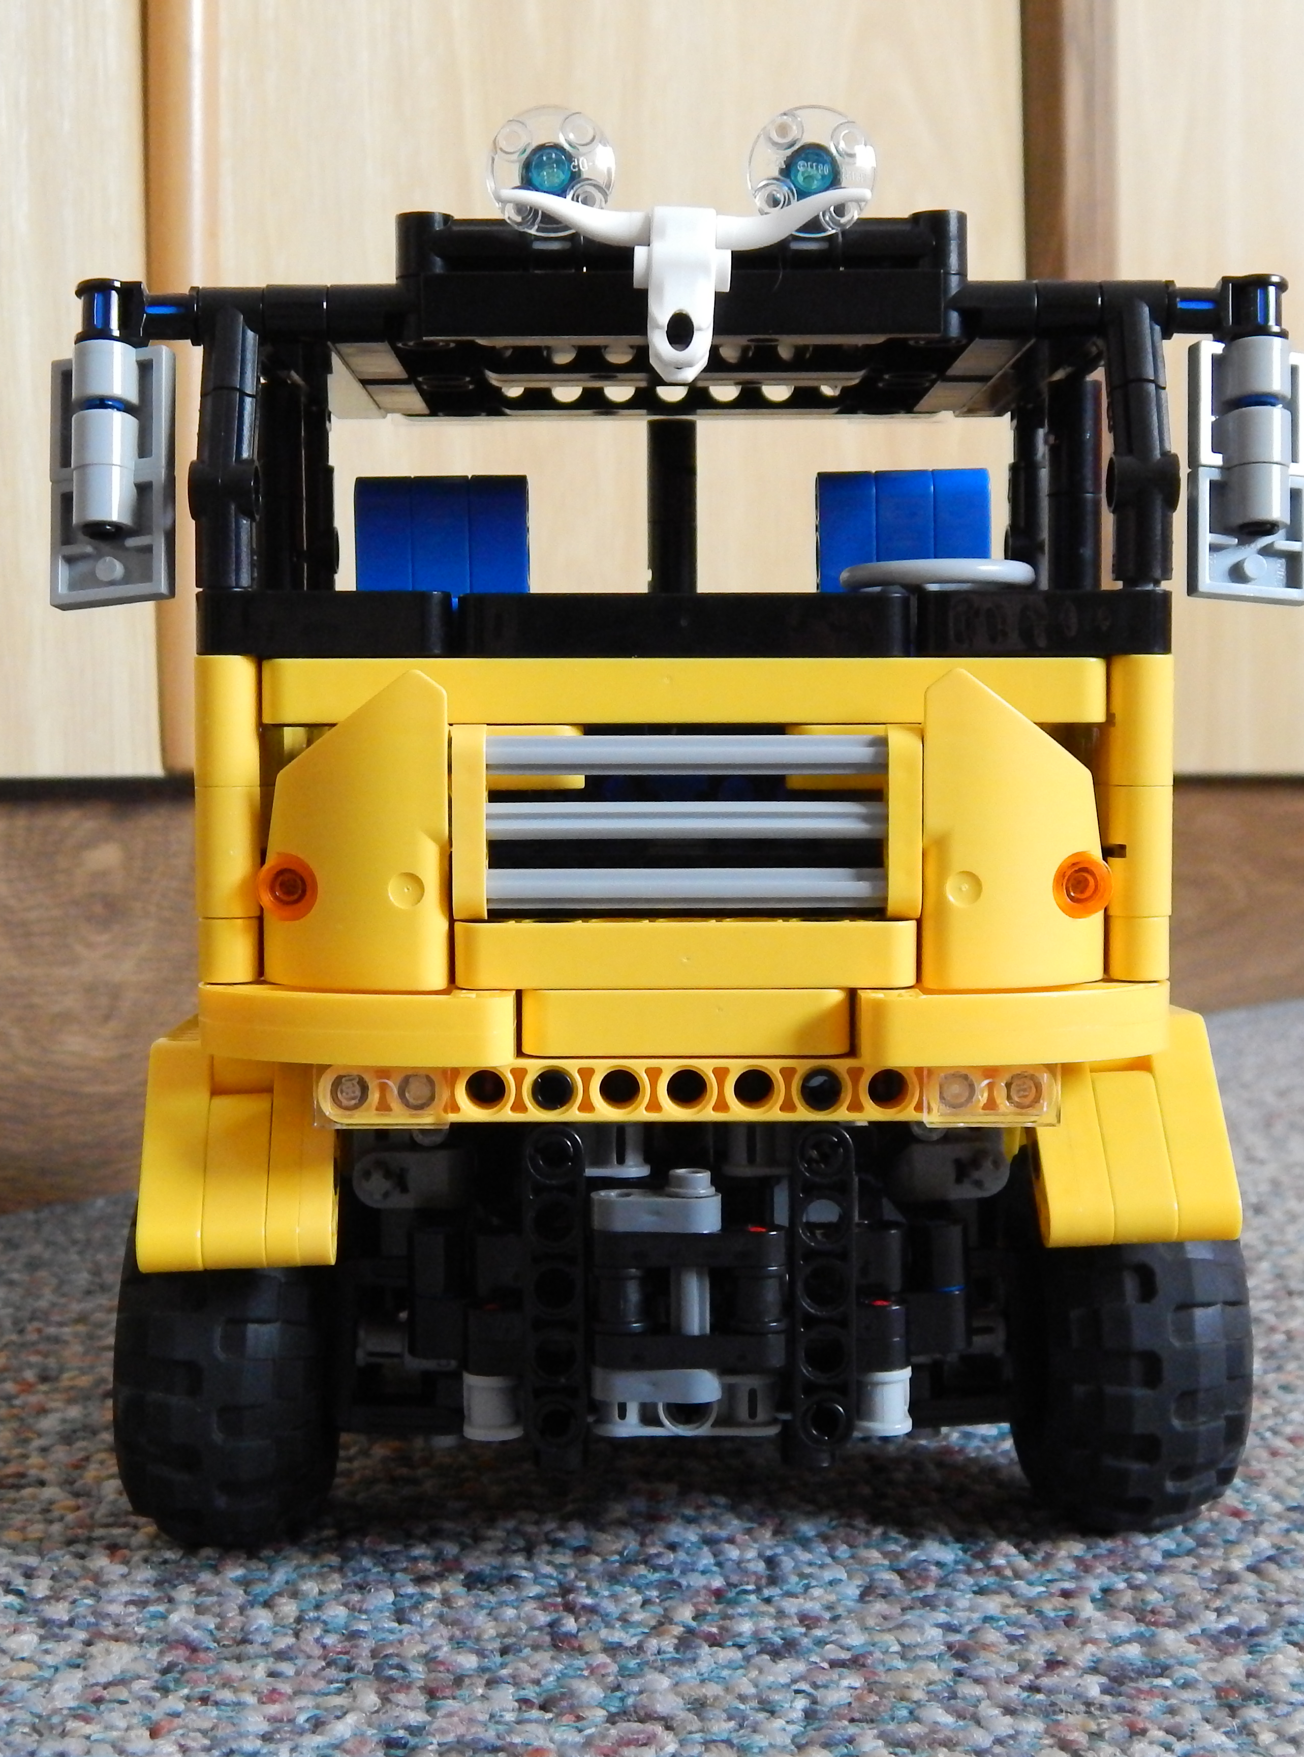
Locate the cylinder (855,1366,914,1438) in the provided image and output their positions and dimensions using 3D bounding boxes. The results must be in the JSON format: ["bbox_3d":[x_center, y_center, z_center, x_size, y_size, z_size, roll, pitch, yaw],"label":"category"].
[{"bbox_3d":[0.029,0.065,0.319,0.007,0.008,0.007,0,3,0],"label":"cylinder"}]

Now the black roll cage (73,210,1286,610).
[{"bbox_3d":[0.003,-0.060,0.364,0.149,0.048,0.100,0,3,0],"label":"black roll cage"}]

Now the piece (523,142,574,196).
[{"bbox_3d":[-0.013,-0.088,0.321,0.007,0.007,0.005,0,3,0],"label":"piece"}]

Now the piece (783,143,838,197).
[{"bbox_3d":[0.020,-0.088,0.322,0.007,0.007,0.005,0,3,0],"label":"piece"}]

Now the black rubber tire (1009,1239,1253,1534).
[{"bbox_3d":[0.064,0.060,0.347,0.027,0.056,0.056,0,3,-3],"label":"black rubber tire"}]

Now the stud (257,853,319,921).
[{"bbox_3d":[-0.044,0.001,0.309,0.008,0.008,0.004,1,3,15],"label":"stud"}]

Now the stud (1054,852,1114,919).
[{"bbox_3d":[0.052,0.001,0.310,0.008,0.008,0.004,-1,3,-15],"label":"stud"}]

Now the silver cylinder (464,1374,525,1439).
[{"bbox_3d":[-0.020,0.065,0.318,0.007,0.008,0.007,0,3,0],"label":"silver cylinder"}]

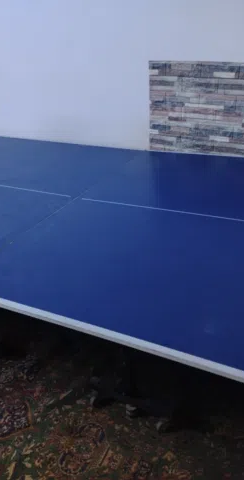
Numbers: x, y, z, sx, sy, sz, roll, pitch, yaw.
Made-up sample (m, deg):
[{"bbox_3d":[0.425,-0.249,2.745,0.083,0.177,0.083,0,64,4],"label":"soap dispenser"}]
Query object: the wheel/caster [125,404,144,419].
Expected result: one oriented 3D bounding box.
[{"bbox_3d":[0.052,0.712,1.844,0.065,0.051,0.040,5,30,18],"label":"wheel/caster"}]

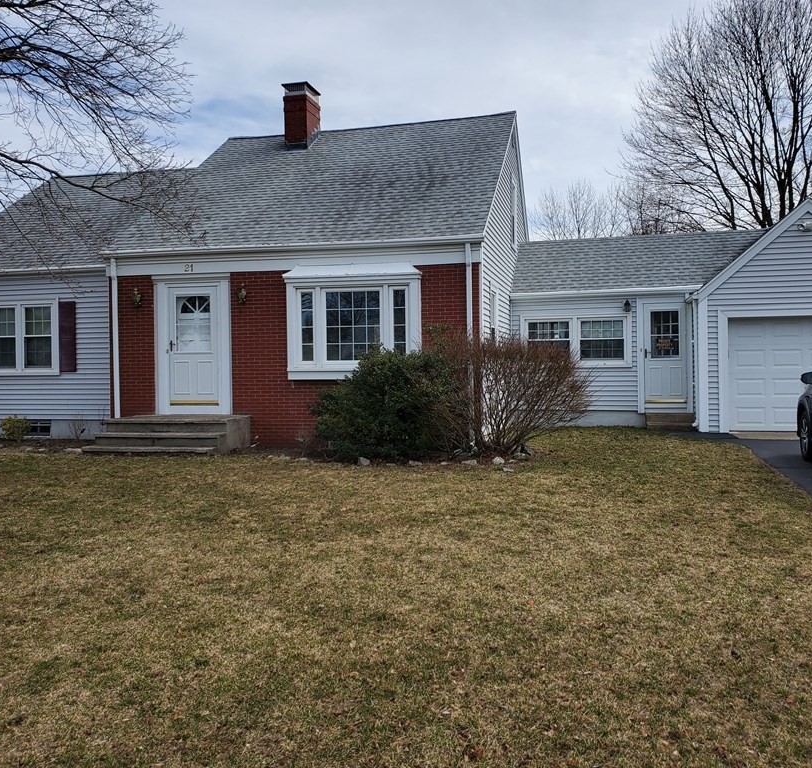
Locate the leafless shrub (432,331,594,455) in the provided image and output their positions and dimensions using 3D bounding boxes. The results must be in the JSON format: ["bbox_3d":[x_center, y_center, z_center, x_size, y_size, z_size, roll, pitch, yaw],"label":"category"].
[{"bbox_3d":[1.601,0.133,11.350,2.300,1.720,2.000,0,1,14],"label":"leafless shrub"}]

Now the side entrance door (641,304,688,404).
[{"bbox_3d":[5.201,-0.612,15.542,0.860,2.050,0.080,0,1,14],"label":"side entrance door"}]

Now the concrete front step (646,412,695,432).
[{"bbox_3d":[5.248,0.755,15.227,0.920,0.310,0.750,0,1,14],"label":"concrete front step"}]

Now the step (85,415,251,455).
[{"bbox_3d":[-3.910,0.831,12.859,2.270,0.510,1.620,0,1,14],"label":"step"}]

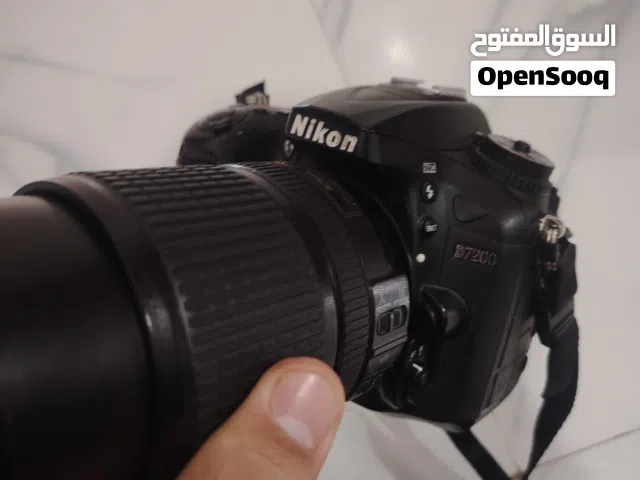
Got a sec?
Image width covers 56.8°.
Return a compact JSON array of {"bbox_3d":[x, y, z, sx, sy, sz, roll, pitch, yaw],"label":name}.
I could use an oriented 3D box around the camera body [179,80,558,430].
[{"bbox_3d":[0.017,-0.005,0.217,0.136,0.106,0.076,21,21,39],"label":"camera body"}]

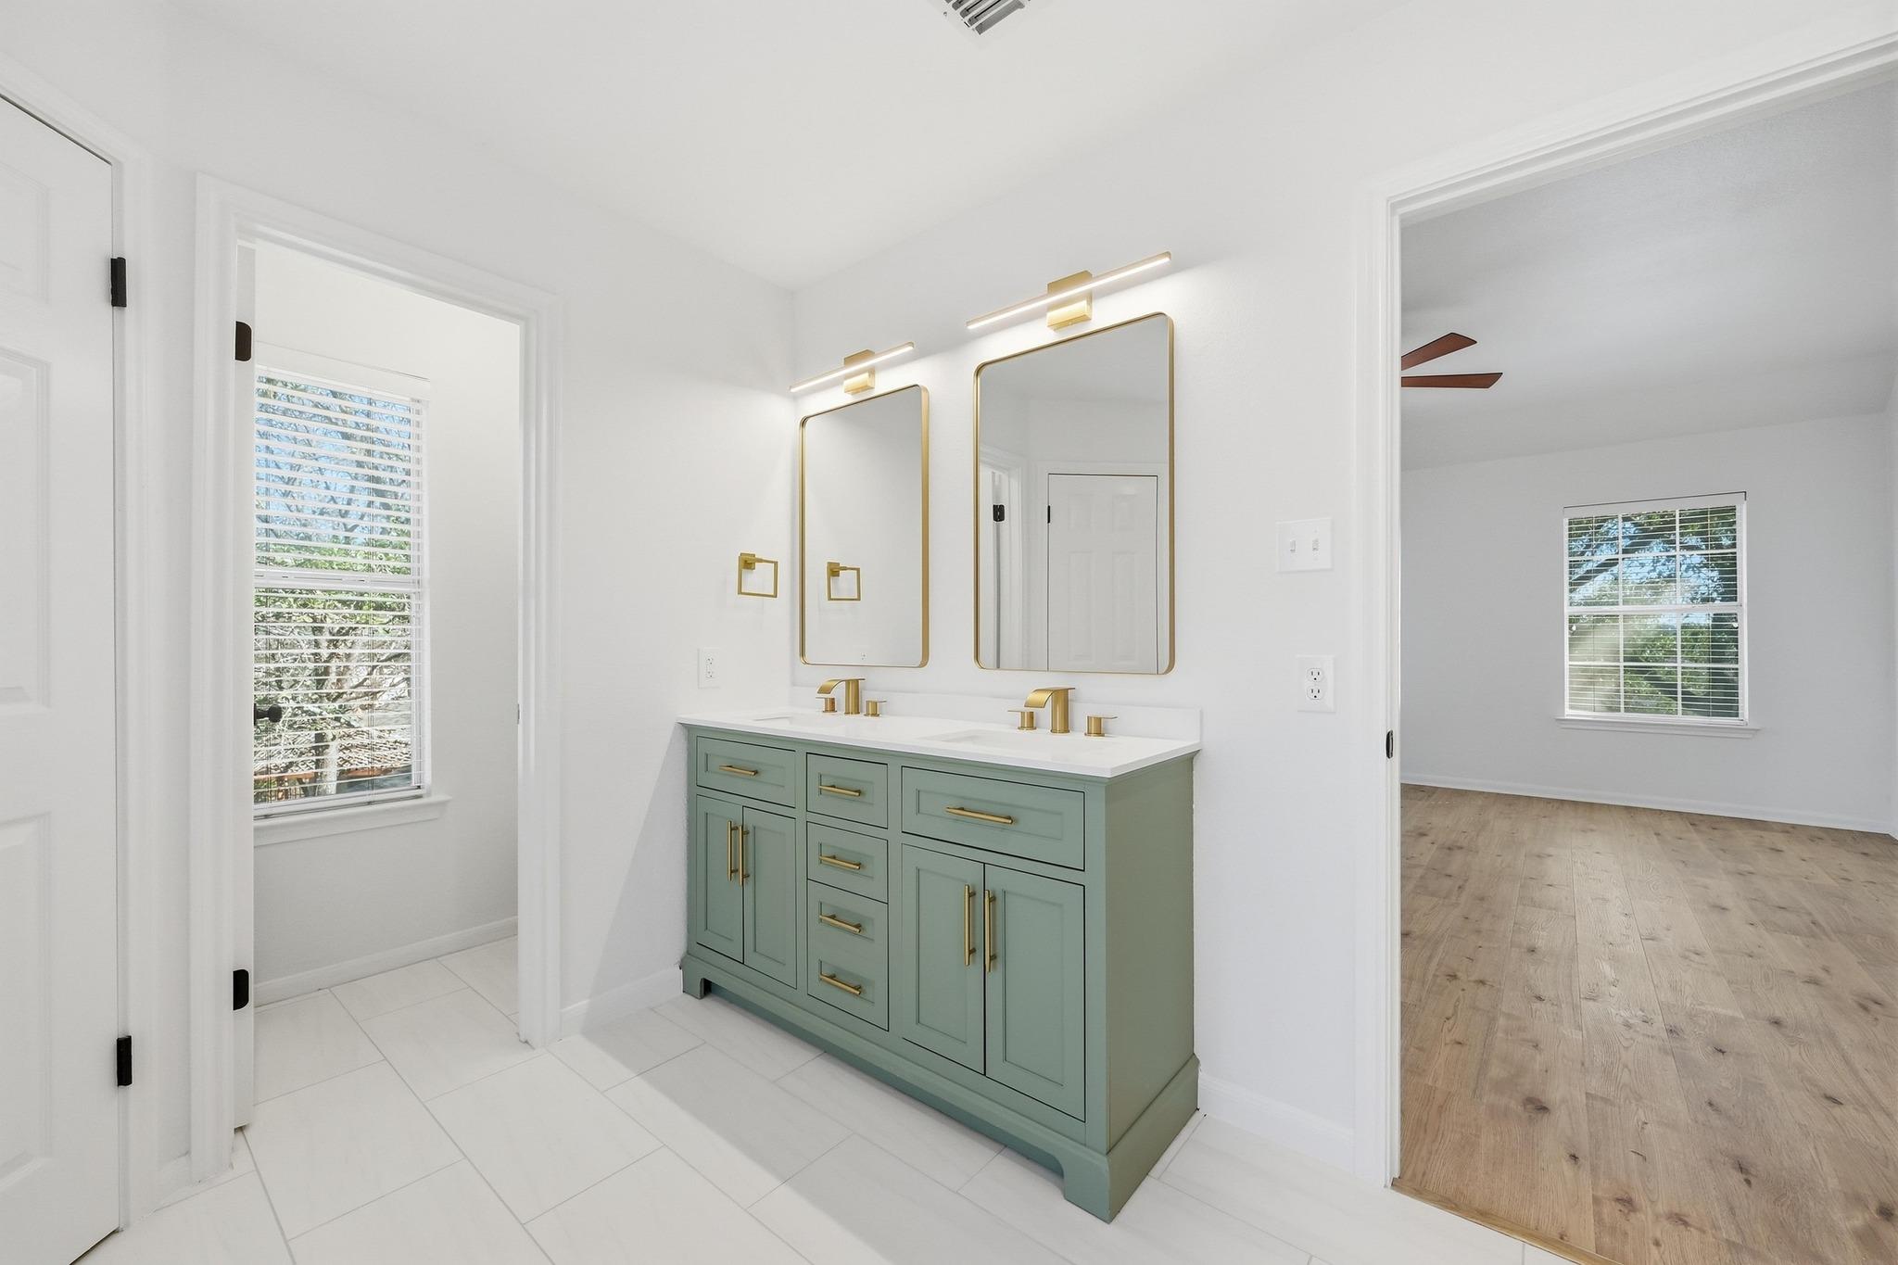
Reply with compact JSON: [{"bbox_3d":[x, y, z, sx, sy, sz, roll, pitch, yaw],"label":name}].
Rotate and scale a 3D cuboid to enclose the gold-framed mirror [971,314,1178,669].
[{"bbox_3d":[0.314,-0.340,2.005,0.604,0.895,0.035,-1,-1,39],"label":"gold-framed mirror"}]

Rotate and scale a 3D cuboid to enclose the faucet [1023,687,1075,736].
[{"bbox_3d":[0.267,0.208,1.923,0.060,0.118,0.153,-1,-1,39],"label":"faucet"}]

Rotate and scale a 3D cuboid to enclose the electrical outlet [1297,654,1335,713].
[{"bbox_3d":[0.803,0.113,1.613,0.074,0.125,0.012,-1,-1,39],"label":"electrical outlet"}]

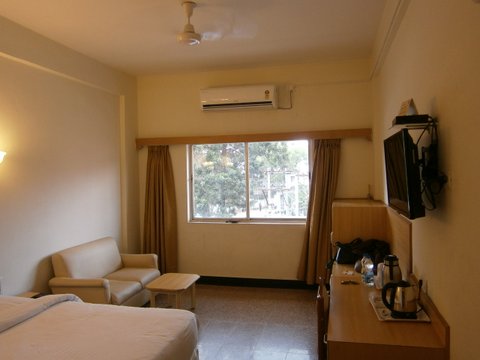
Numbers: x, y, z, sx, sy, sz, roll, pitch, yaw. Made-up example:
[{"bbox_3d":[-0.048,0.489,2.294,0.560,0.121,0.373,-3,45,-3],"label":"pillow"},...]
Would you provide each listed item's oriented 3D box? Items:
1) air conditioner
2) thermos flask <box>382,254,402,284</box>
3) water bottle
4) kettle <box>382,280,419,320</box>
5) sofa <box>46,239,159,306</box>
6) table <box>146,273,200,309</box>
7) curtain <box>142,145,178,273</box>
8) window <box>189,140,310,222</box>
[{"bbox_3d":[-0.008,-1.082,4.782,0.995,0.263,0.200,-1,2,15],"label":"air conditioner"},{"bbox_3d":[1.005,0.609,2.362,0.120,0.237,0.125,0,2,25],"label":"thermos flask"},{"bbox_3d":[0.885,0.624,2.508,0.078,0.214,0.078,-1,2,15],"label":"water bottle"},{"bbox_3d":[0.870,0.636,1.965,0.210,0.197,0.140,-1,2,-10],"label":"kettle"},{"bbox_3d":[-1.410,1.123,3.947,0.784,0.800,1.248,-1,2,15],"label":"sofa"},{"bbox_3d":[-0.753,1.316,4.019,0.477,0.384,0.496,-1,2,15],"label":"table"},{"bbox_3d":[-1.124,0.437,5.128,0.580,1.875,0.140,-1,2,15],"label":"curtain"},{"bbox_3d":[0.099,0.029,4.925,1.720,1.130,0.120,-1,2,15],"label":"window"}]

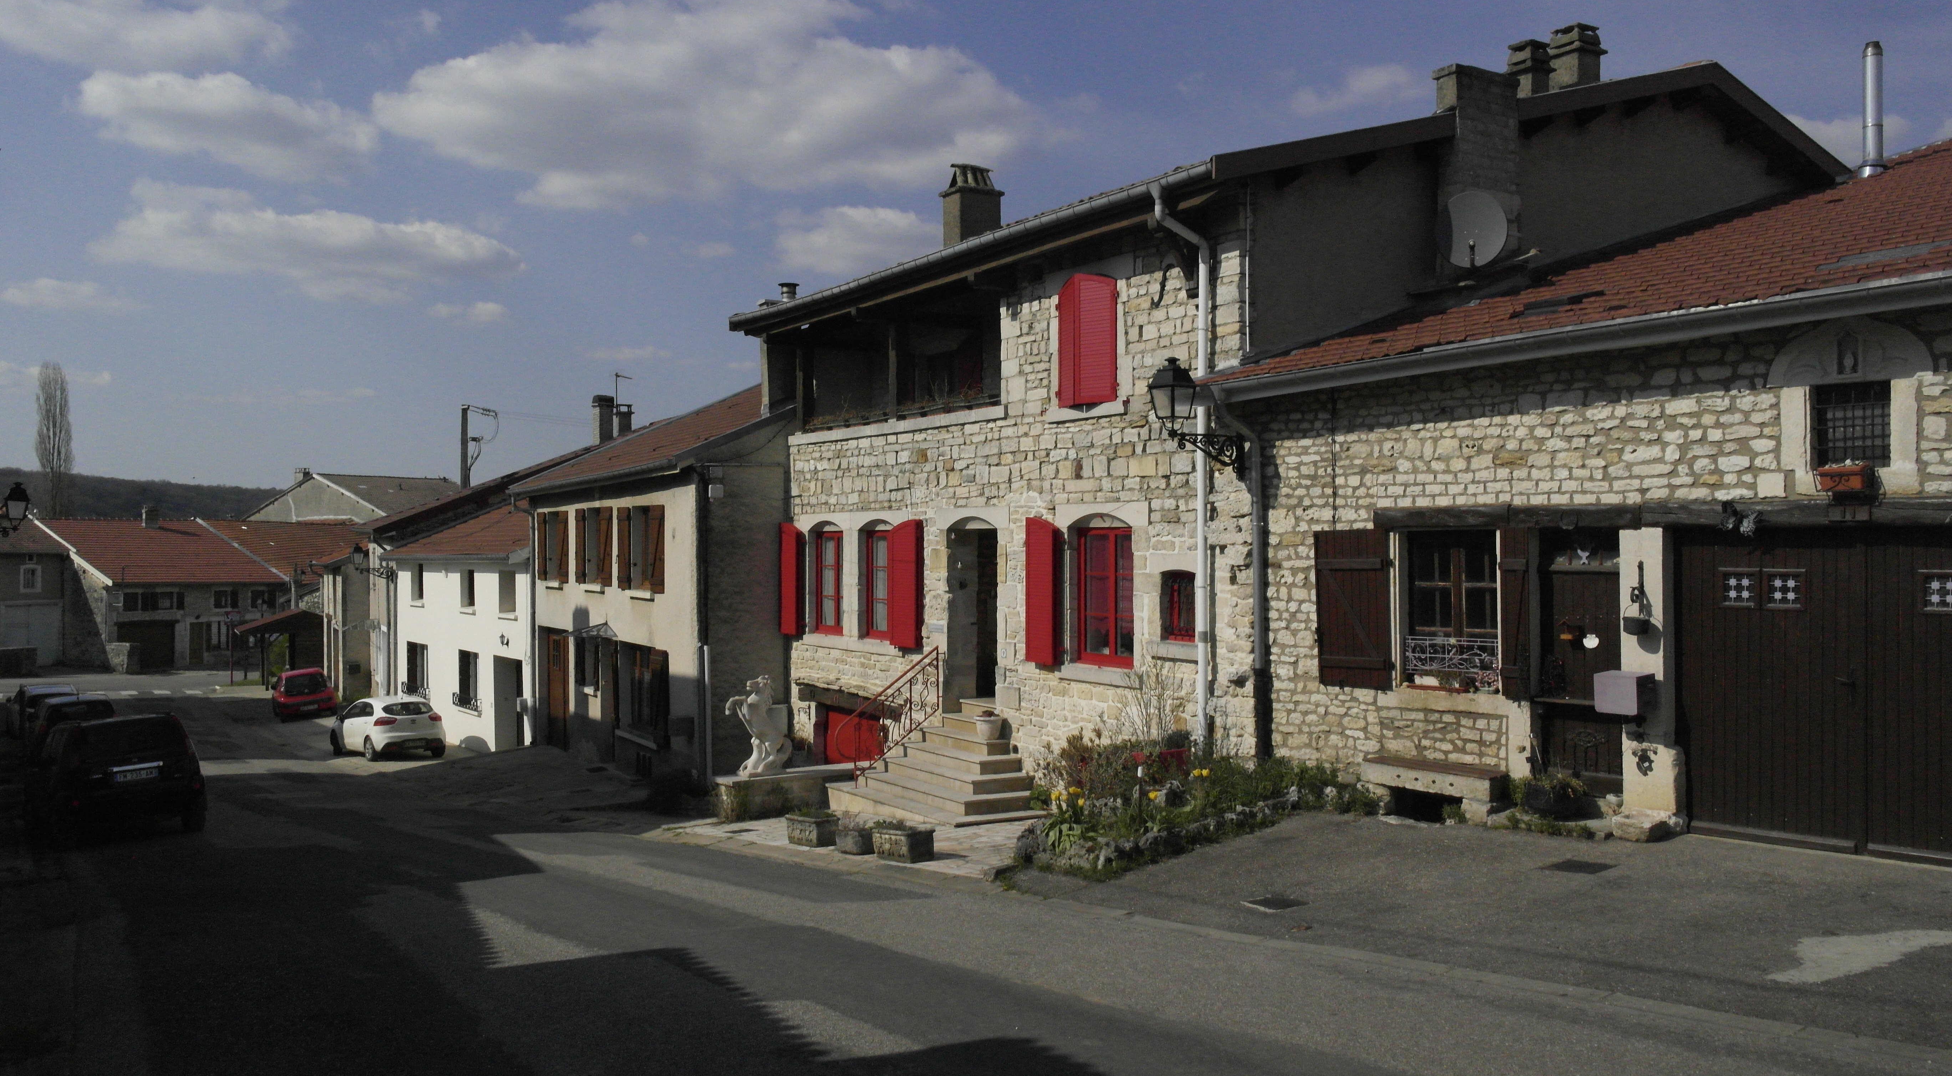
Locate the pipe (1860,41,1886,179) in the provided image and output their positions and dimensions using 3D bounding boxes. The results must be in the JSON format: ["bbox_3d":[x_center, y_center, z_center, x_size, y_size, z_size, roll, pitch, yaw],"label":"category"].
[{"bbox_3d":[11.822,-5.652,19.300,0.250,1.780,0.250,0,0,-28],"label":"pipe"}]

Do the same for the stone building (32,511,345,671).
[{"bbox_3d":[-41.385,2.512,77.478,14.000,7.700,13.000,0,0,40],"label":"stone building"}]

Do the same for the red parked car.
[{"bbox_3d":[-21.300,4.900,46.300,1.650,1.430,3.800,0,-2,-30],"label":"red parked car"}]

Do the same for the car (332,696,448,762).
[{"bbox_3d":[-14.340,4.550,35.550,1.720,1.455,4.050,0,-4,-38],"label":"car"}]

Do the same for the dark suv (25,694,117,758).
[{"bbox_3d":[-23.000,4.650,37.200,1.780,1.570,4.300,0,-3,-35],"label":"dark suv"}]

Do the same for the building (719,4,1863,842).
[{"bbox_3d":[5.109,-1.356,22.111,15.100,9.250,12.200,0,0,-31],"label":"building"}]

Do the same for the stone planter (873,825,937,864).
[{"bbox_3d":[-0.687,2.931,14.086,0.280,0.290,0.620,0,-3,-38],"label":"stone planter"}]

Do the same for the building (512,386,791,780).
[{"bbox_3d":[-2.278,0.122,30.411,11.900,8.500,13.000,0,0,-28],"label":"building"}]

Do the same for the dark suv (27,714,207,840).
[{"bbox_3d":[-12.700,3.400,21.550,1.765,1.690,4.500,0,-5,-37],"label":"dark suv"}]

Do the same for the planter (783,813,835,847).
[{"bbox_3d":[-1.745,3.059,15.436,0.280,0.290,0.620,0,-3,-38],"label":"planter"}]

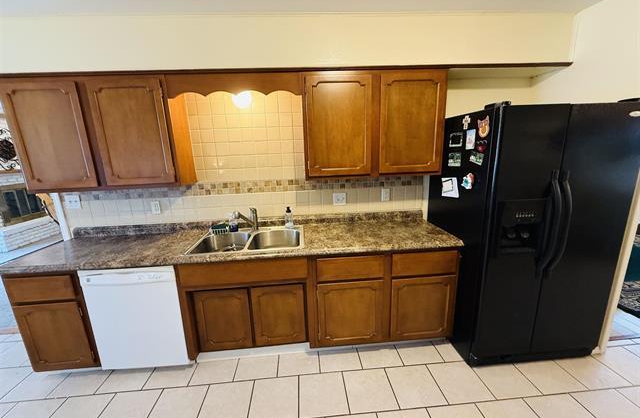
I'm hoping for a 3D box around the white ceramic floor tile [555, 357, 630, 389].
[{"bbox_3d":[1.844,1.114,1.798,0.305,0.012,0.309,-3,13,-4],"label":"white ceramic floor tile"}]

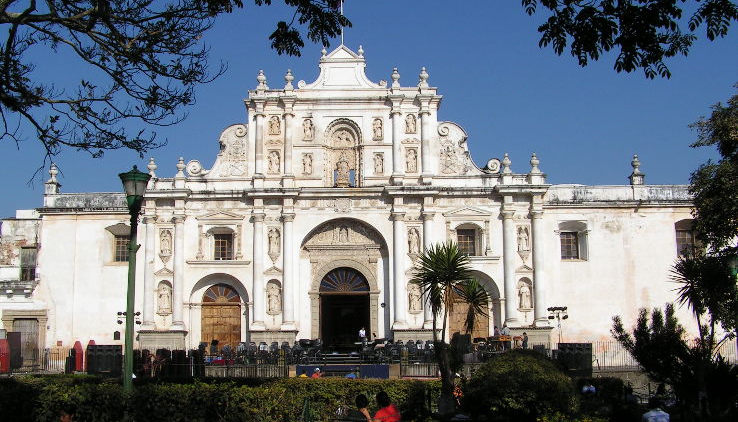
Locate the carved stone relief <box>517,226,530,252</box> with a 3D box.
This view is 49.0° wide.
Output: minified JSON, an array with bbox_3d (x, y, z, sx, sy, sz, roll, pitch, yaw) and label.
[{"bbox_3d":[10.693,2.007,56.269,0.962,1.812,0.450,-1,-10,2],"label":"carved stone relief"}]

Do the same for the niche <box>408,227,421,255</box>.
[{"bbox_3d":[3.175,2.062,56.596,0.774,1.896,0.500,-1,-10,0],"label":"niche"}]

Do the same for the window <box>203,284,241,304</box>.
[{"bbox_3d":[-10.399,5.890,57.164,2.615,1.367,0.200,-1,-10,0],"label":"window"}]

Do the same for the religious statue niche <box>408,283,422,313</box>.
[{"bbox_3d":[3.388,6.335,59.694,1.104,2.272,0.600,-1,-8,1],"label":"religious statue niche"}]

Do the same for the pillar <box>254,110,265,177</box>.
[{"bbox_3d":[-7.691,-4.684,57.677,0.781,4.732,0.800,-1,-10,2],"label":"pillar"}]

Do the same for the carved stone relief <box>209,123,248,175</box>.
[{"bbox_3d":[-10.020,-4.278,58.145,2.874,3.818,0.600,-1,-10,2],"label":"carved stone relief"}]

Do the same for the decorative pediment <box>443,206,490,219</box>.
[{"bbox_3d":[7.718,0.118,63.665,3.731,0.872,0.450,0,-8,0],"label":"decorative pediment"}]

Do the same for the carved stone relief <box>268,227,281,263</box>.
[{"bbox_3d":[-7.395,2.629,63.589,0.981,2.836,0.550,0,-8,0],"label":"carved stone relief"}]

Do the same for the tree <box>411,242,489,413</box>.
[{"bbox_3d":[1.900,2.862,19.801,1.880,3.956,1.800,-1,-10,0],"label":"tree"}]

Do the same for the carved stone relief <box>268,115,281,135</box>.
[{"bbox_3d":[-6.763,-6.128,58.249,0.863,1.555,0.400,-1,-10,2],"label":"carved stone relief"}]

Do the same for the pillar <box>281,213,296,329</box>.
[{"bbox_3d":[-5.945,4.468,59.848,1.125,8.566,1.000,-1,-8,1],"label":"pillar"}]

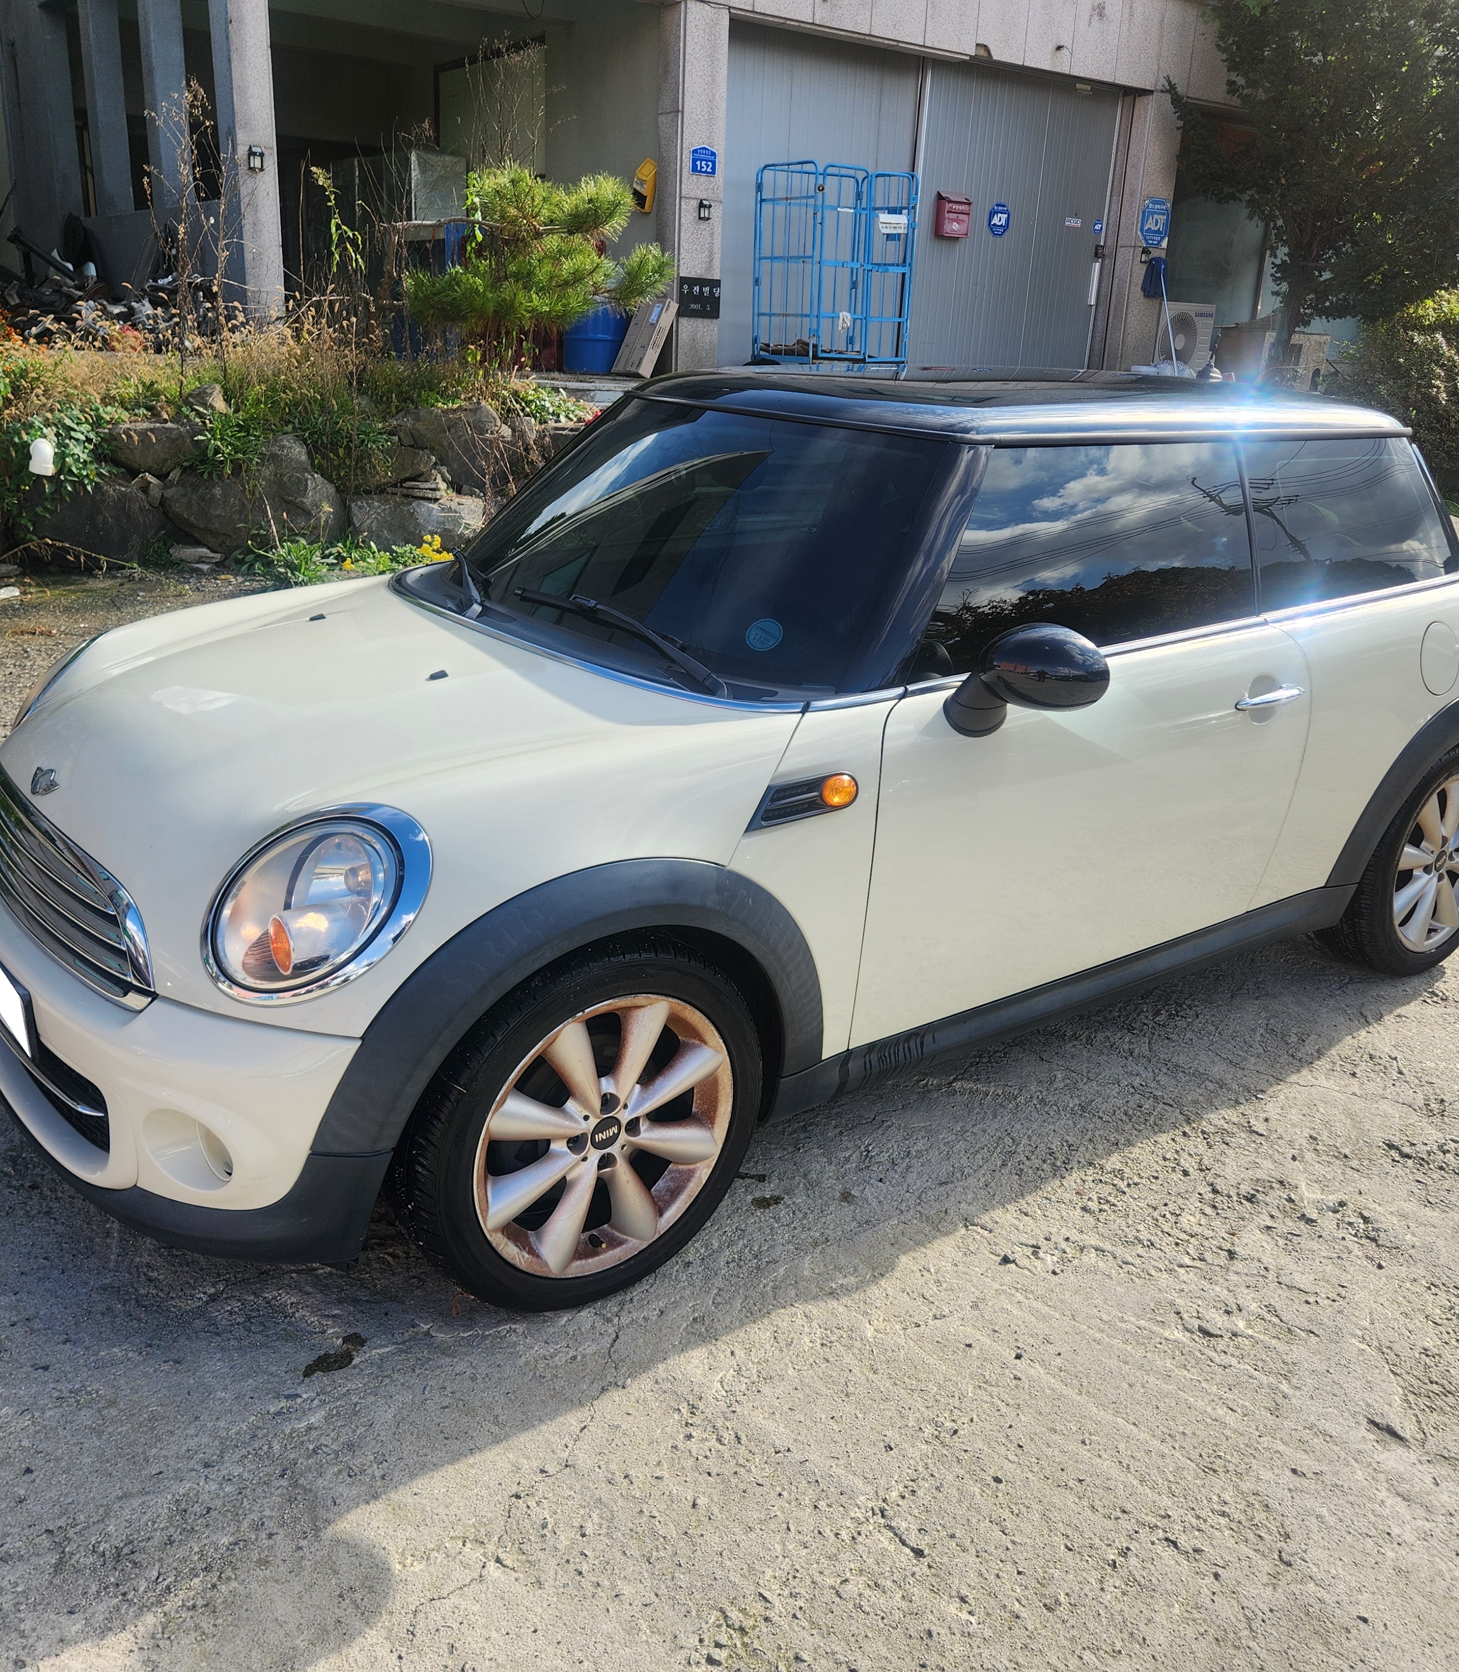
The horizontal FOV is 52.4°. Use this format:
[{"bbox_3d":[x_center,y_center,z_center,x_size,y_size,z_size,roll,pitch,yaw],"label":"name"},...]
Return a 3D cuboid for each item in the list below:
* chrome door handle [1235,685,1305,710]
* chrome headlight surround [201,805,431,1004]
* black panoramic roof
[{"bbox_3d":[1.128,-0.284,3.070,0.215,0.040,0.050,-12,23,-35],"label":"chrome door handle"},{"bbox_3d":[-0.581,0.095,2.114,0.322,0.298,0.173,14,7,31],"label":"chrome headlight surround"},{"bbox_3d":[0.703,-1.030,3.552,1.620,0.115,1.180,-12,23,-35],"label":"black panoramic roof"}]

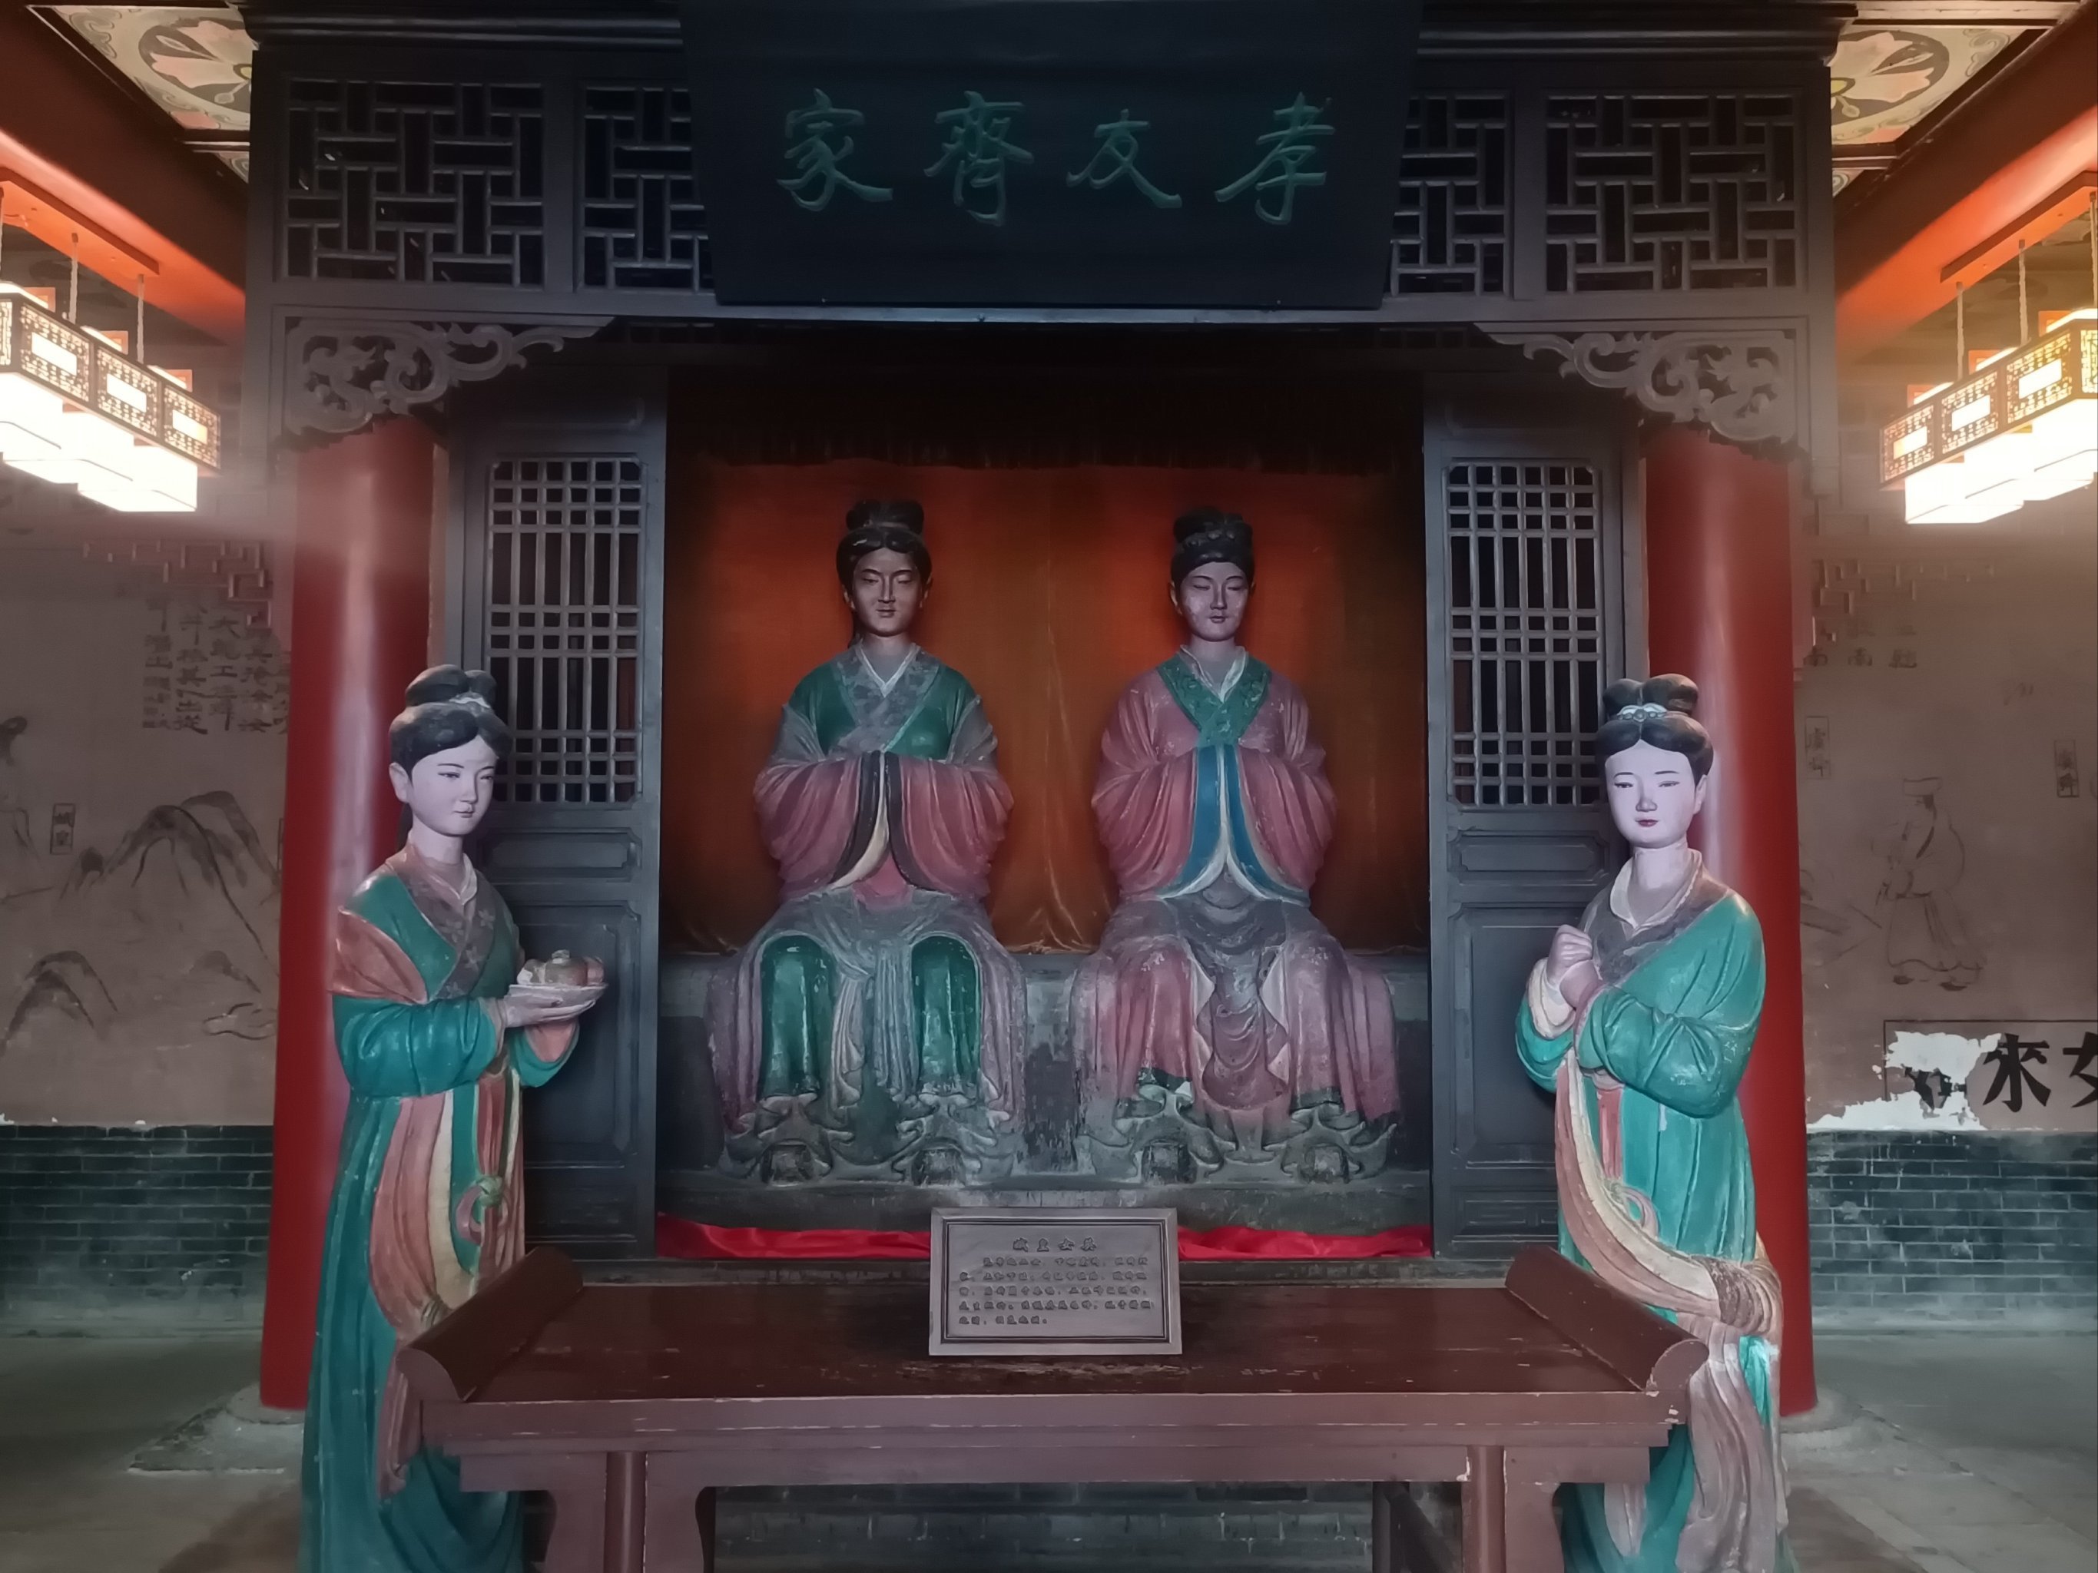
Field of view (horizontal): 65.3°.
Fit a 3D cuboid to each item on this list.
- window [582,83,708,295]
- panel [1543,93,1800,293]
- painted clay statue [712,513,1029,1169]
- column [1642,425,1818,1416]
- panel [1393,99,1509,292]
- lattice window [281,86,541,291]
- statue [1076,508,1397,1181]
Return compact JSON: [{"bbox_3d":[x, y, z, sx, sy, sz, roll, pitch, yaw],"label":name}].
[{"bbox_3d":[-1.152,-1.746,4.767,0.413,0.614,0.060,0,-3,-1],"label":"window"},{"bbox_3d":[1.832,-1.745,4.815,0.755,0.599,0.060,0,-3,-1],"label":"panel"},{"bbox_3d":[-0.595,0.141,5.612,1.040,2.280,0.840,0,-3,-1],"label":"painted clay statue"},{"bbox_3d":[2.123,0.292,5.126,0.450,3.170,0.450,0,-3,-1],"label":"column"},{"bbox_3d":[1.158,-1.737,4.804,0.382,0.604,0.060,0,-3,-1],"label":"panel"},{"bbox_3d":[-1.844,-1.755,4.756,0.755,0.604,0.060,0,-3,-1],"label":"lattice window"},{"bbox_3d":[0.610,0.151,5.631,1.060,2.250,0.840,0,-3,-1],"label":"statue"}]

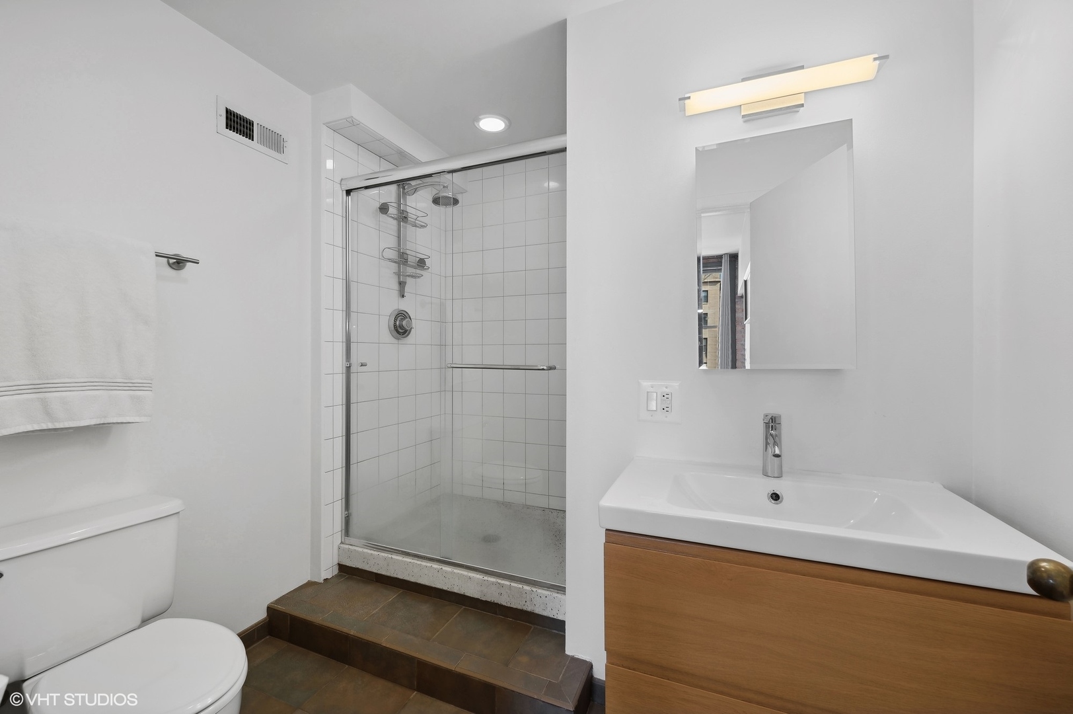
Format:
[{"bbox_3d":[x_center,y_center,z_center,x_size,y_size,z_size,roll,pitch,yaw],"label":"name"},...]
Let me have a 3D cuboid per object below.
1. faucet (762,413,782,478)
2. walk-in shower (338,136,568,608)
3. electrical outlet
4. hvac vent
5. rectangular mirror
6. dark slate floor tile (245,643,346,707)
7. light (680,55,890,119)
[{"bbox_3d":[0.676,0.255,1.184,0.057,0.175,0.124,0,0,22],"label":"faucet"},{"bbox_3d":[-0.243,0.067,2.249,1.219,1.903,0.913,0,0,22],"label":"walk-in shower"},{"bbox_3d":[0.410,0.151,1.391,0.140,0.140,0.010,0,0,22],"label":"electrical outlet"},{"bbox_3d":[-1.179,-0.947,1.756,0.015,0.147,0.300,0,0,22],"label":"hvac vent"},{"bbox_3d":[0.706,-0.317,1.257,0.412,0.704,0.030,0,0,22],"label":"rectangular mirror"},{"bbox_3d":[-0.933,1.216,1.597,0.328,0.012,0.215,0,0,22],"label":"dark slate floor tile"},{"bbox_3d":[0.697,-0.792,1.227,0.520,0.125,0.097,0,0,22],"label":"light"}]

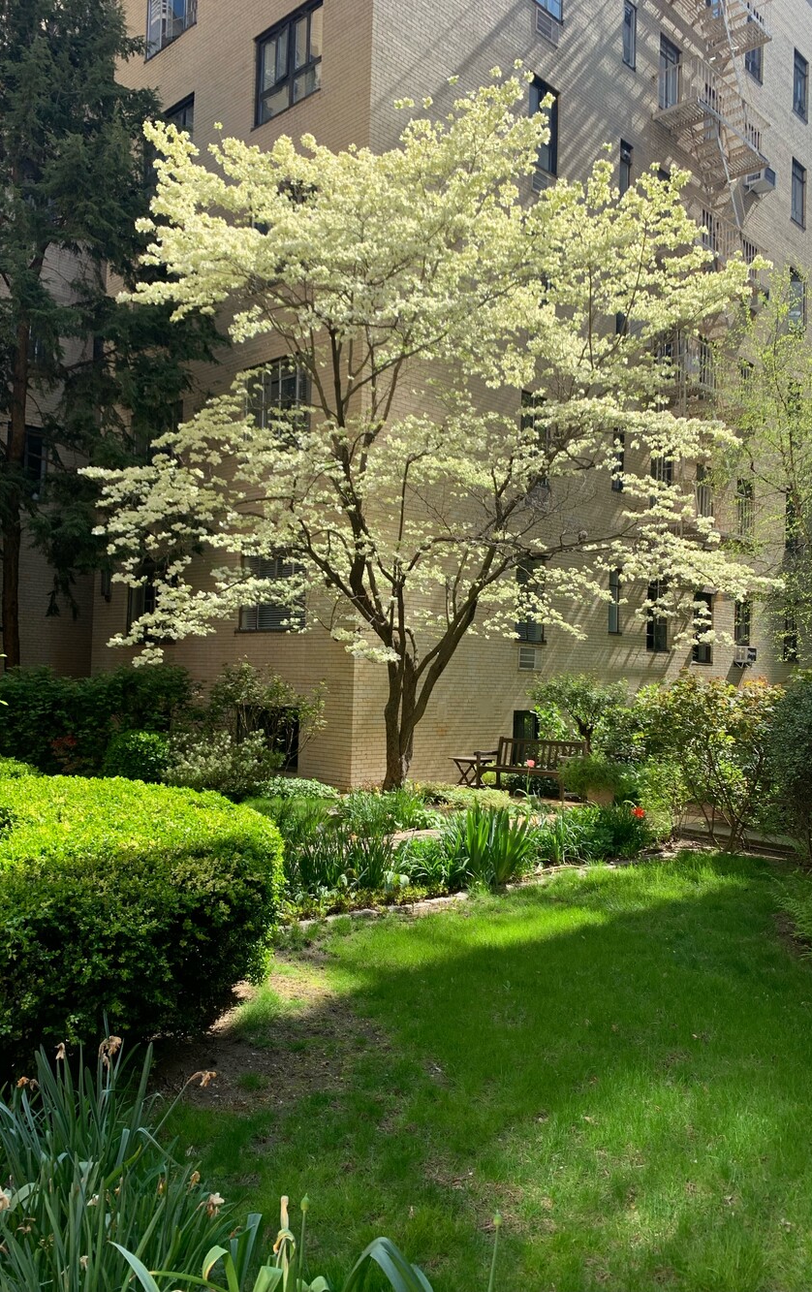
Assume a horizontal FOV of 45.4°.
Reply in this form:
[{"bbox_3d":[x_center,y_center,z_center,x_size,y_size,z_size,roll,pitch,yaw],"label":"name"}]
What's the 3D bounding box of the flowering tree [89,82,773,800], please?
[{"bbox_3d":[0.389,-2.893,13.600,9.000,9.900,7.800,1,-1,0],"label":"flowering tree"}]

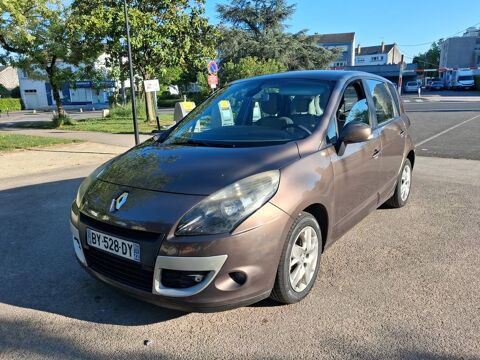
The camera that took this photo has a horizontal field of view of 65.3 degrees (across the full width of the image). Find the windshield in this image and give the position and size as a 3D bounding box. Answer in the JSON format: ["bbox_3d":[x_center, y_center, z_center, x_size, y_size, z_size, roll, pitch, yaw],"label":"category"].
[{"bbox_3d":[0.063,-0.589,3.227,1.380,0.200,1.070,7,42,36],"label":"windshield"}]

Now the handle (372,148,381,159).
[{"bbox_3d":[1.216,-0.236,3.341,0.050,0.055,0.200,7,15,36],"label":"handle"}]

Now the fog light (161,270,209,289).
[{"bbox_3d":[-0.299,0.551,2.071,0.260,0.120,0.110,3,13,23],"label":"fog light"}]

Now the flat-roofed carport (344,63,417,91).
[{"bbox_3d":[18.284,-13.748,51.449,10.300,3.600,5.400,-2,12,0],"label":"flat-roofed carport"}]

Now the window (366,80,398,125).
[{"bbox_3d":[1.477,-0.796,3.862,0.080,0.460,0.880,-15,1,38],"label":"window"}]

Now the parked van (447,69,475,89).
[{"bbox_3d":[29.624,-13.435,50.300,2.150,2.800,5.800,3,13,19],"label":"parked van"}]

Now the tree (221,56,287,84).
[{"bbox_3d":[1.010,-7.105,28.000,4.700,4.200,4.200,-2,12,0],"label":"tree"}]

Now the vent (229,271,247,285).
[{"bbox_3d":[-0.009,0.531,2.029,0.100,0.085,0.060,1,12,12],"label":"vent"}]

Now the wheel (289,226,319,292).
[{"bbox_3d":[0.392,0.516,2.499,0.160,0.445,0.445,7,15,36],"label":"wheel"}]

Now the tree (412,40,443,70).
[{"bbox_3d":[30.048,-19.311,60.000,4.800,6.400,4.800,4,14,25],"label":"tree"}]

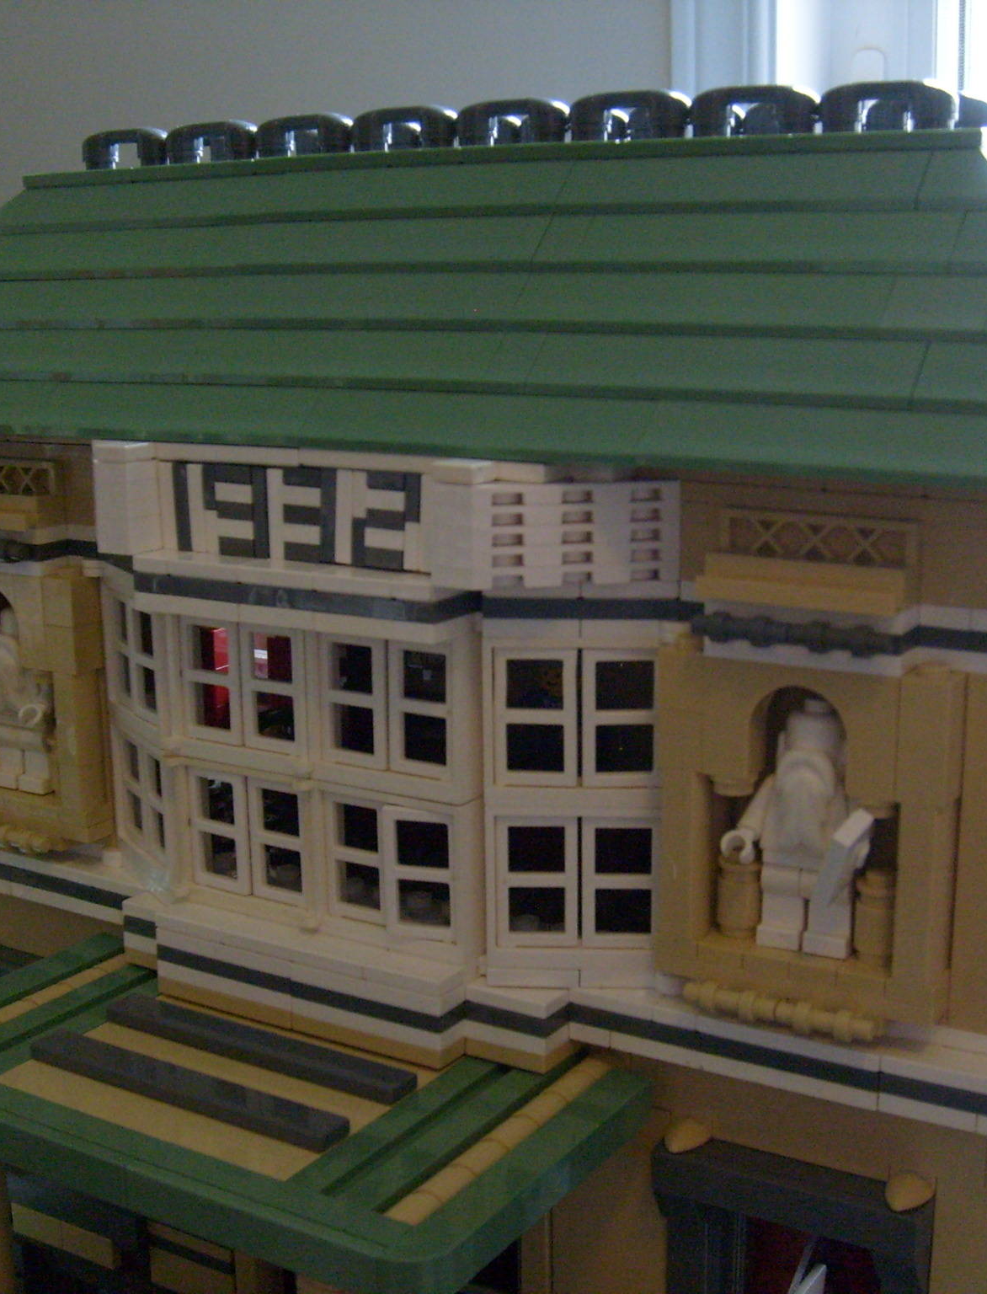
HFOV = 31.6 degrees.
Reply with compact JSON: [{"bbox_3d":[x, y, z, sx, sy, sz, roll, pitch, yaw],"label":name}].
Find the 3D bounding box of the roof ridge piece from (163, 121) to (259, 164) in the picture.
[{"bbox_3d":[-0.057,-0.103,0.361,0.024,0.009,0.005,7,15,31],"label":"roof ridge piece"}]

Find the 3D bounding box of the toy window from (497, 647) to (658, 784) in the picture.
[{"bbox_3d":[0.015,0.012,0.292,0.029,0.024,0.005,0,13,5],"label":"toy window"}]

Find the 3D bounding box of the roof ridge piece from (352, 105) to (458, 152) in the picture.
[{"bbox_3d":[-0.017,-0.100,0.337,0.024,0.010,0.008,7,15,30],"label":"roof ridge piece"}]

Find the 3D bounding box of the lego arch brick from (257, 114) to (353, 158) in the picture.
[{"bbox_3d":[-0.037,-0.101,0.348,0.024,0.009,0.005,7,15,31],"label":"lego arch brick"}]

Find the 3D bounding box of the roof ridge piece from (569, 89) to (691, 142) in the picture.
[{"bbox_3d":[0.025,-0.095,0.313,0.024,0.010,0.008,7,15,30],"label":"roof ridge piece"}]

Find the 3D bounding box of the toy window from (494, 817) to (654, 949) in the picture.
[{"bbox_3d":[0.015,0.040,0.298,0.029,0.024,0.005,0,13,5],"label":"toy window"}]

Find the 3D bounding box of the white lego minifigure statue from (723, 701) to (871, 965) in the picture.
[{"bbox_3d":[0.052,0.030,0.288,0.027,0.043,0.018,7,15,31],"label":"white lego minifigure statue"}]

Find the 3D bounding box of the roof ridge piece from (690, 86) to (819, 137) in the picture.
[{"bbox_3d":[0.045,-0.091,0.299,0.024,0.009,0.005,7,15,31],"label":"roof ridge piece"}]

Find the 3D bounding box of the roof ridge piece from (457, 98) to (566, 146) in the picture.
[{"bbox_3d":[0.004,-0.097,0.325,0.024,0.010,0.008,7,15,30],"label":"roof ridge piece"}]

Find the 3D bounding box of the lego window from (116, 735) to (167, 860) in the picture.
[{"bbox_3d":[-0.070,0.031,0.364,0.007,0.028,0.032,-9,15,-31],"label":"lego window"}]

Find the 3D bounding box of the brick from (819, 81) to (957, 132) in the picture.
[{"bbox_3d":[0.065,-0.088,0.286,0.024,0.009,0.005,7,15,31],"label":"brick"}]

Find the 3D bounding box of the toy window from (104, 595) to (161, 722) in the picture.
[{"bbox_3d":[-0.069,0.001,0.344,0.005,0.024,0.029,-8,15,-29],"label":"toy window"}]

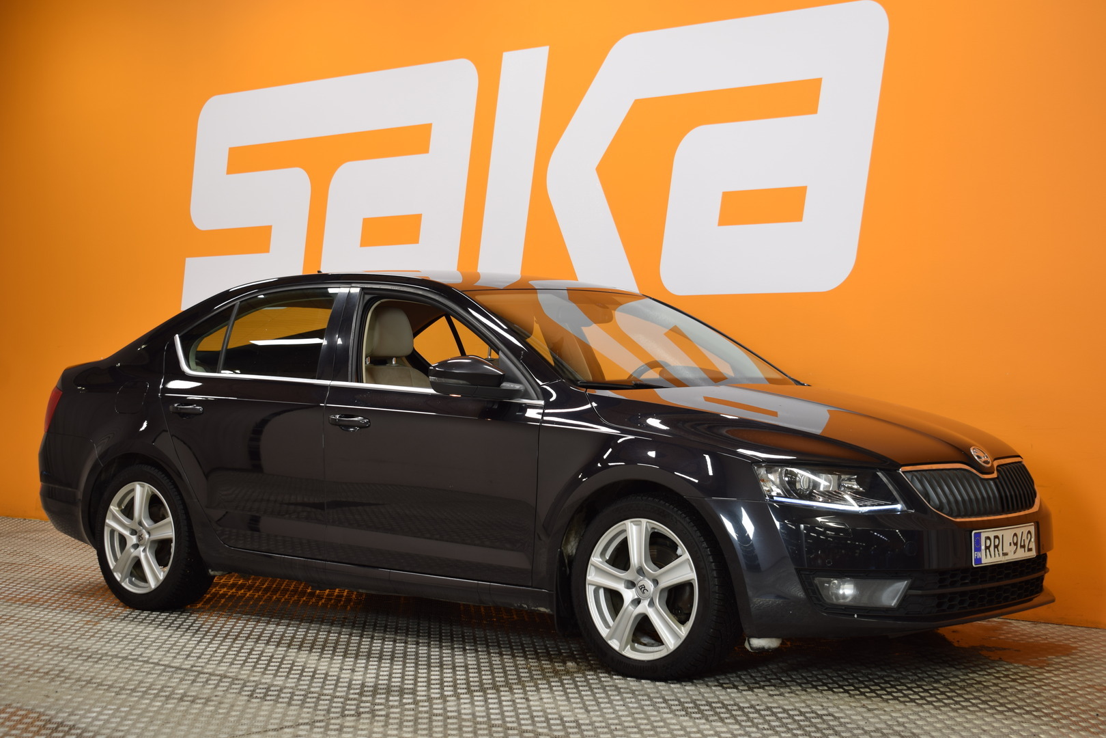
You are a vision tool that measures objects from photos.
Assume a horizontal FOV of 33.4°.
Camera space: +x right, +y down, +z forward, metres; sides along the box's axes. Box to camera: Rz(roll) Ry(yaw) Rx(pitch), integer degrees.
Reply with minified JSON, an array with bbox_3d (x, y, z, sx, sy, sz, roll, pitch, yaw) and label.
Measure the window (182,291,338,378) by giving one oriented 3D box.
[{"bbox_3d":[-1.213,-0.154,7.533,0.950,0.400,0.060,0,-27,43],"label":"window"}]

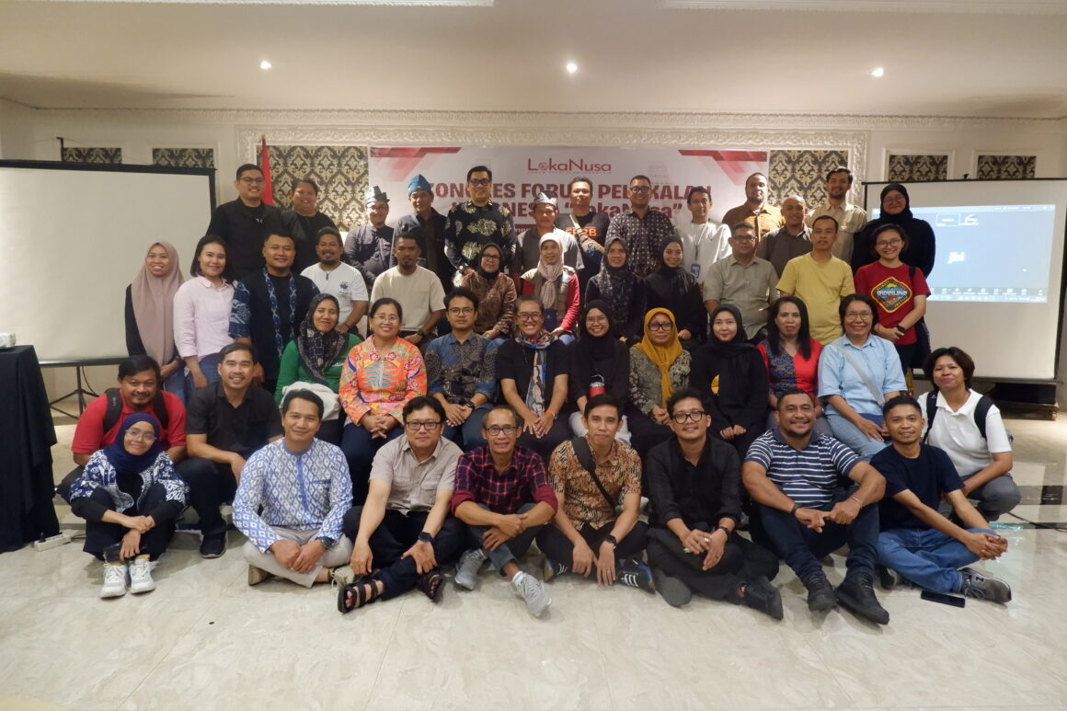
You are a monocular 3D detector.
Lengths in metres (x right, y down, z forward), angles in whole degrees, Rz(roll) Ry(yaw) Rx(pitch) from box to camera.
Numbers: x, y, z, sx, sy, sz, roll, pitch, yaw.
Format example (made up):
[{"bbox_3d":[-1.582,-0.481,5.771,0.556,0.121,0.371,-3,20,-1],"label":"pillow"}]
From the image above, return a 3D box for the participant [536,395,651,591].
[{"bbox_3d":[0.289,0.599,3.325,0.560,0.820,0.720,0,7,2],"label":"participant"}]

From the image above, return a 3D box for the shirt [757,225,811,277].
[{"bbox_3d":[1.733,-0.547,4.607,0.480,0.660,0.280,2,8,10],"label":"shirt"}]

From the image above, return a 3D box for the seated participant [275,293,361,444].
[{"bbox_3d":[-1.114,0.319,3.648,0.500,1.270,0.740,-1,8,-10],"label":"seated participant"}]

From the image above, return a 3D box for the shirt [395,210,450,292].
[{"bbox_3d":[-0.806,-0.708,4.955,0.530,0.720,0.290,-1,6,-10],"label":"shirt"}]

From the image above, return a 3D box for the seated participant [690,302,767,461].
[{"bbox_3d":[1.046,0.347,3.660,0.500,1.235,0.740,1,7,5],"label":"seated participant"}]

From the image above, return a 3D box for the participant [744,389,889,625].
[{"bbox_3d":[1.199,0.604,3.051,0.600,0.885,0.720,1,7,3],"label":"participant"}]

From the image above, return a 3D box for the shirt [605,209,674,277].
[{"bbox_3d":[0.787,-0.734,5.048,0.540,0.720,0.320,1,7,5],"label":"shirt"}]

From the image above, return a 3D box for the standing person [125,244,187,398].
[{"bbox_3d":[-2.375,0.087,4.308,0.430,1.600,0.310,-2,6,-24],"label":"standing person"}]

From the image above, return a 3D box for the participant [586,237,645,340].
[{"bbox_3d":[0.553,-0.181,4.631,0.460,1.240,0.750,1,7,5],"label":"participant"}]

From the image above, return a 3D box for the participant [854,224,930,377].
[{"bbox_3d":[2.153,0.044,4.170,0.480,1.658,0.320,3,8,18],"label":"participant"}]

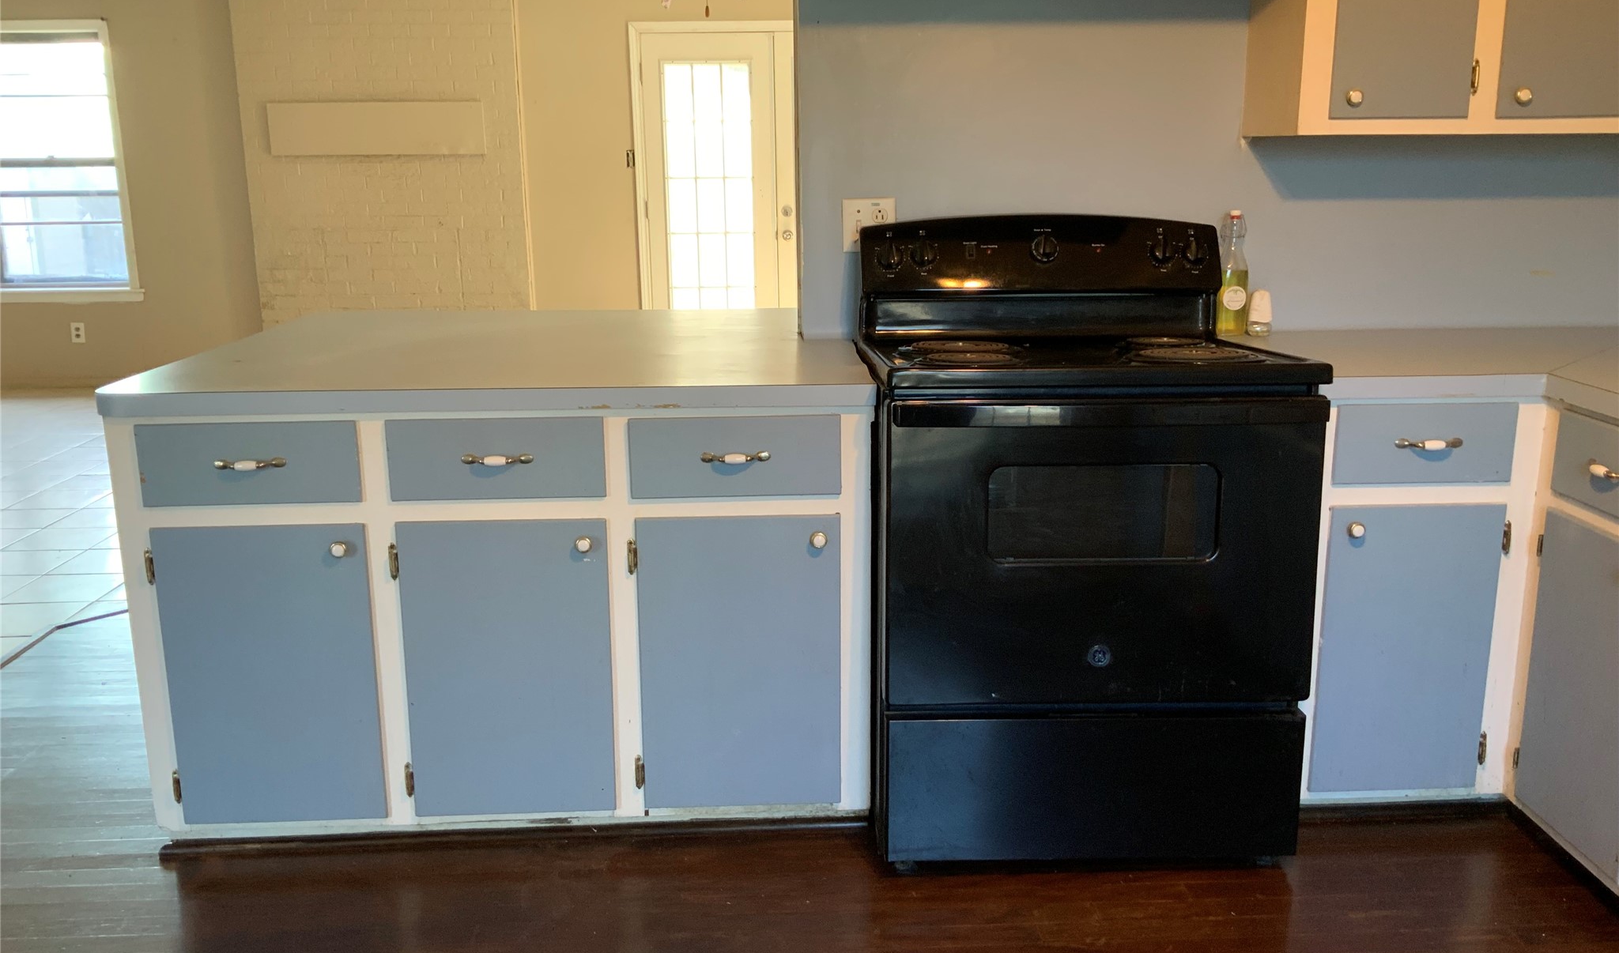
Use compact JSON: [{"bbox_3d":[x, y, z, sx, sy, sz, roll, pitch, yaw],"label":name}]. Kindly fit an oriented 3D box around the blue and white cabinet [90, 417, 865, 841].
[{"bbox_3d":[-0.580,0.209,2.852,1.362,0.820,0.680,-1,13,-3],"label":"blue and white cabinet"}]

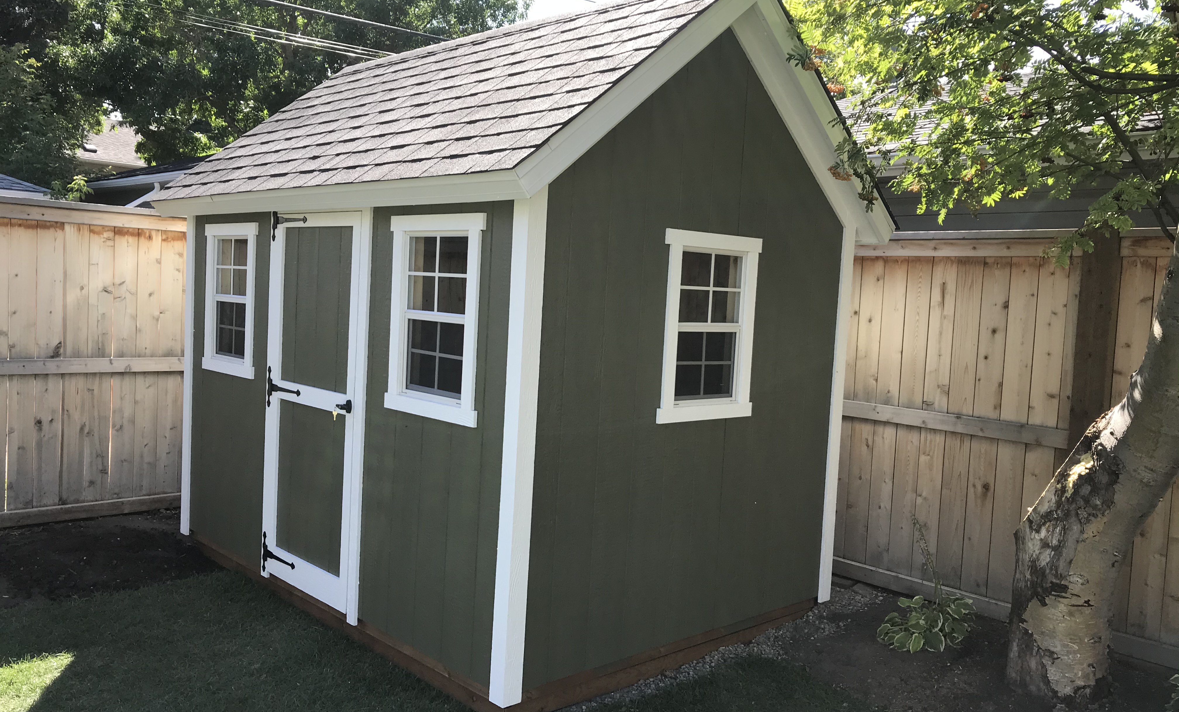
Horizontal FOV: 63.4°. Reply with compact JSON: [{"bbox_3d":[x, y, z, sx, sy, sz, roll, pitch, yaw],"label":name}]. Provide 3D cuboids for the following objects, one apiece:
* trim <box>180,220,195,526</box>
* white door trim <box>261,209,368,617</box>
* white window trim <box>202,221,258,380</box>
[{"bbox_3d":[-2.357,0.114,5.677,0.075,1.890,0.095,0,5,-44],"label":"trim"},{"bbox_3d":[-1.333,0.231,4.580,0.055,1.826,0.830,0,5,-44],"label":"white door trim"},{"bbox_3d":[-1.971,-0.311,5.241,0.035,0.819,0.658,0,5,-44],"label":"white window trim"}]

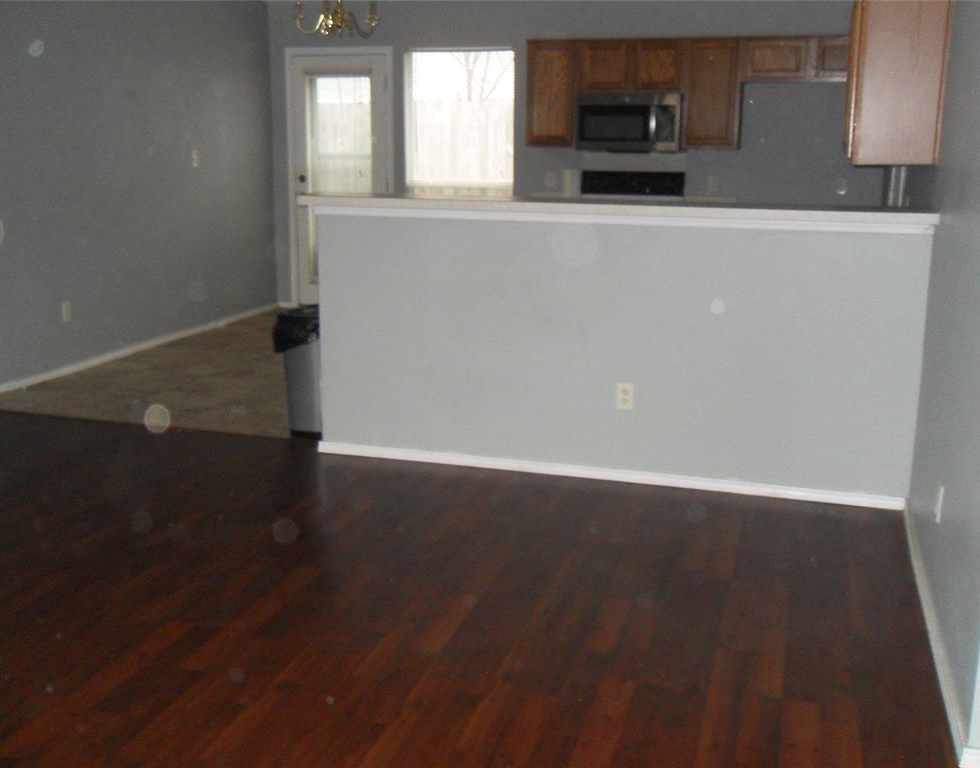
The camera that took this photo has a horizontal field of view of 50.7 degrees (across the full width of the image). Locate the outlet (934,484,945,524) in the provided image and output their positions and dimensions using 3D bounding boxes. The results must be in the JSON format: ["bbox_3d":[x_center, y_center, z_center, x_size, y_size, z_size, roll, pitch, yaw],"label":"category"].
[{"bbox_3d":[1.355,0.368,3.110,0.015,0.115,0.072,4,14,17],"label":"outlet"}]

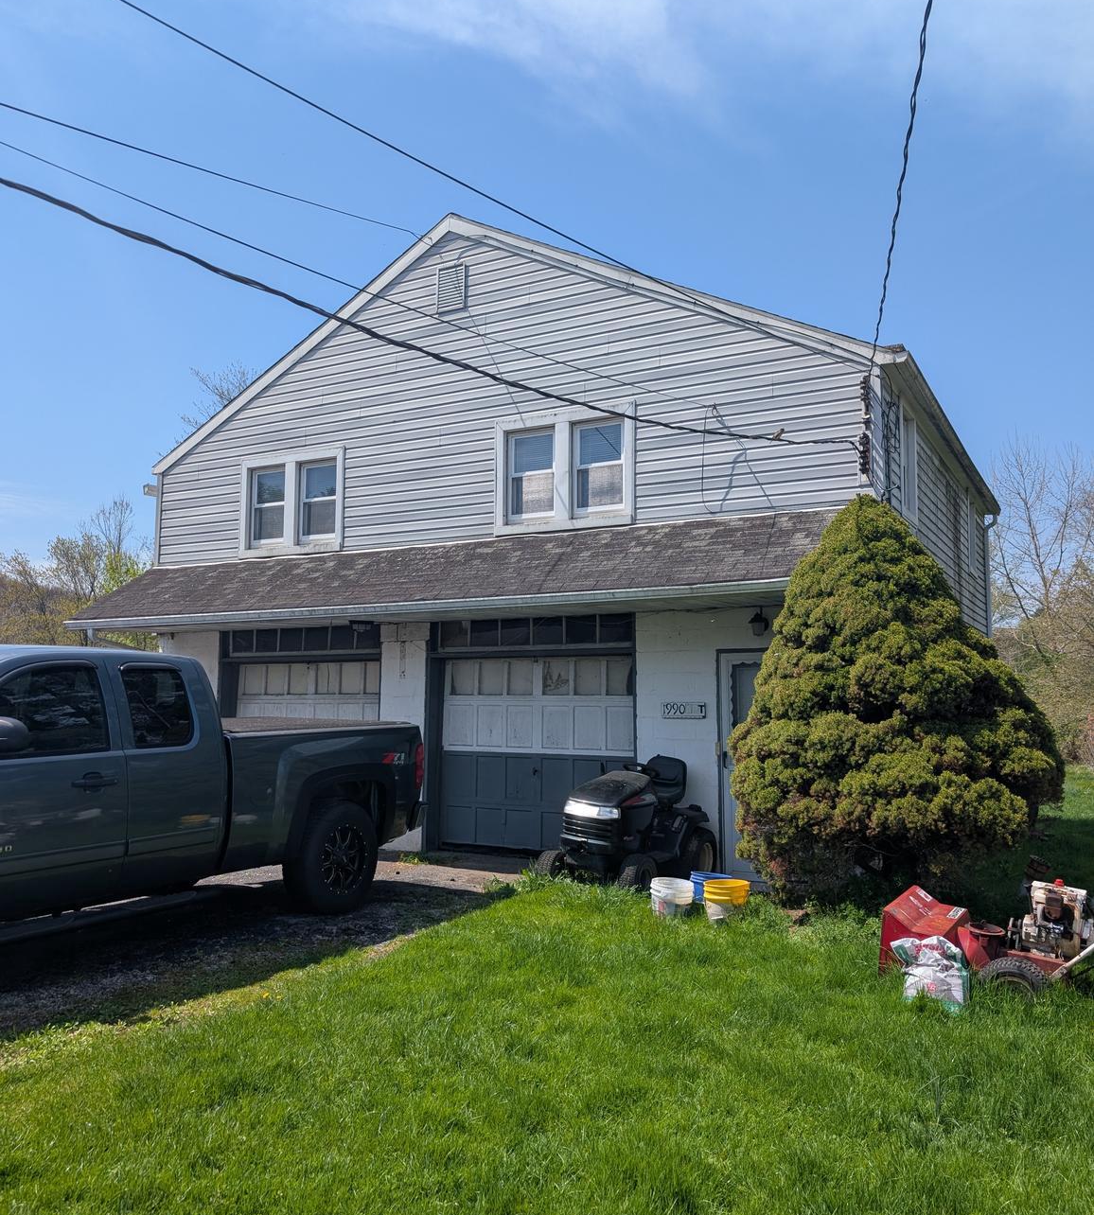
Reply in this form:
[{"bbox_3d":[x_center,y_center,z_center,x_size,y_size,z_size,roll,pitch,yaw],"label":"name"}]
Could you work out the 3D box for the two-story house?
[{"bbox_3d":[0.797,-0.594,14.198,9.450,6.880,10.000,-3,-5,29],"label":"two-story house"}]

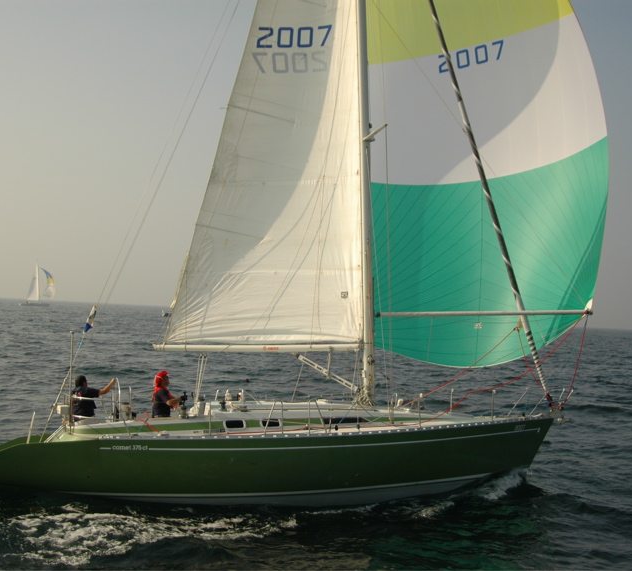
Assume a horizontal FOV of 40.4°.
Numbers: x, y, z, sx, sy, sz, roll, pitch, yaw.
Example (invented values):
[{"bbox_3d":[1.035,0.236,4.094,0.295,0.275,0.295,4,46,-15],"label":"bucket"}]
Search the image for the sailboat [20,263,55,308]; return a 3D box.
[{"bbox_3d":[-112.068,-0.402,345.000,13.000,18.000,4.600,4,-2,-20],"label":"sailboat"}]

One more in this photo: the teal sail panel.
[{"bbox_3d":[3.550,-0.686,19.000,5.700,4.900,2.000,2,-2,22],"label":"teal sail panel"}]

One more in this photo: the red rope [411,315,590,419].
[{"bbox_3d":[3.673,1.613,17.100,3.600,2.050,1.200,3,-2,-12],"label":"red rope"}]

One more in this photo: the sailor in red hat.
[{"bbox_3d":[-2.751,2.330,15.700,0.550,1.600,0.520,3,-2,-8],"label":"sailor in red hat"}]

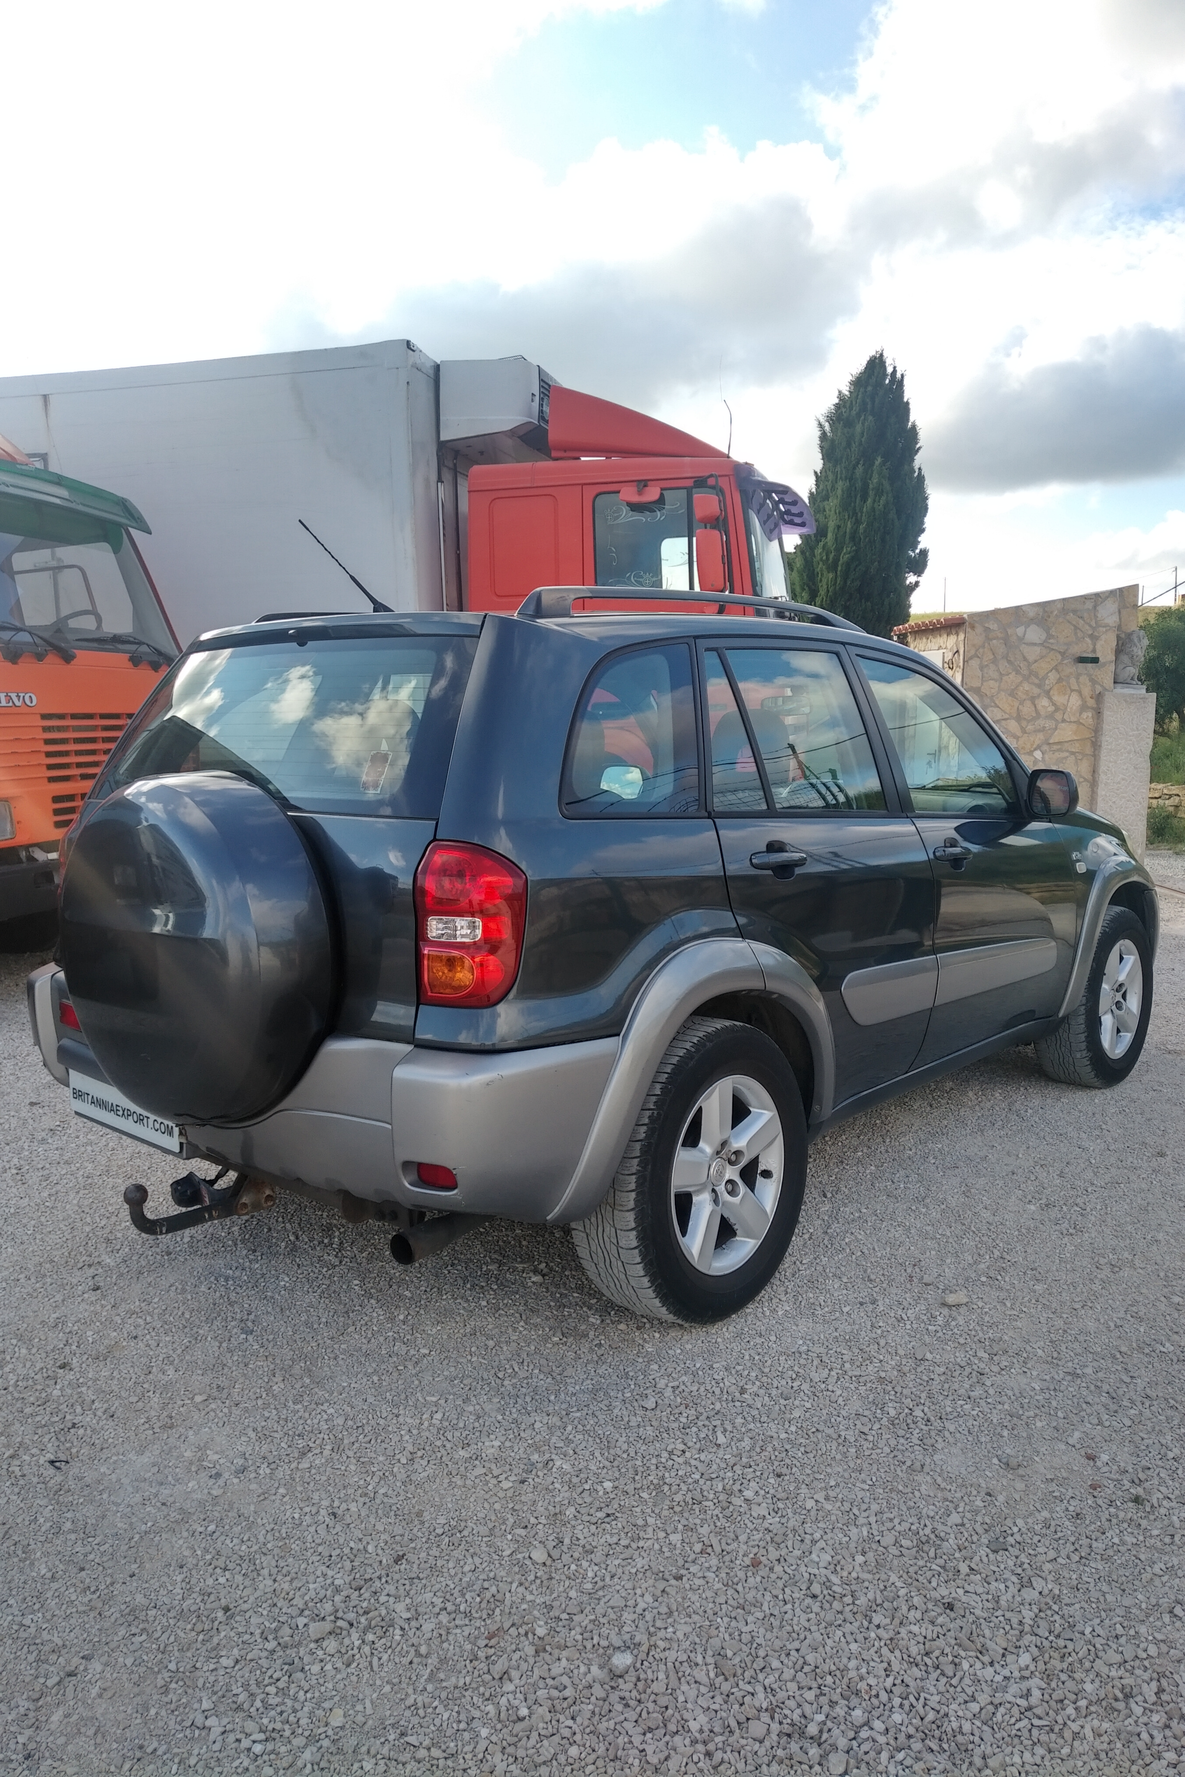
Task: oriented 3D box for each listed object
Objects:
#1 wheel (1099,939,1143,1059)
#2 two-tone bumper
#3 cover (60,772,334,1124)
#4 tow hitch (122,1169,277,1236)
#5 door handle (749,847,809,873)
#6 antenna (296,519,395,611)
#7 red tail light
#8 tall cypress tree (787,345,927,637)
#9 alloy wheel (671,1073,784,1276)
[{"bbox_3d":[1.908,0.410,4.655,0.170,0.445,0.445,5,9,42],"label":"wheel"},{"bbox_3d":[-0.464,0.302,3.148,1.770,0.470,1.230,5,9,42],"label":"two-tone bumper"},{"bbox_3d":[-0.870,0.123,2.626,0.730,0.730,0.220,5,9,42],"label":"cover"},{"bbox_3d":[-0.870,0.684,2.749,0.130,0.130,0.350,5,9,42],"label":"tow hitch"},{"bbox_3d":[0.420,-0.068,2.821,0.050,0.048,0.215,5,9,42],"label":"door handle"},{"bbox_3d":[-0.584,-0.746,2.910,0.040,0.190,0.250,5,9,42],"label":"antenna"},{"bbox_3d":[-0.222,0.063,2.261,0.180,0.295,0.180,5,9,42],"label":"red tail light"},{"bbox_3d":[4.108,-4.427,18.677,2.250,7.090,2.250,1,7,12],"label":"tall cypress tree"},{"bbox_3d":[0.258,0.634,2.838,0.170,0.445,0.445,5,9,42],"label":"alloy wheel"}]

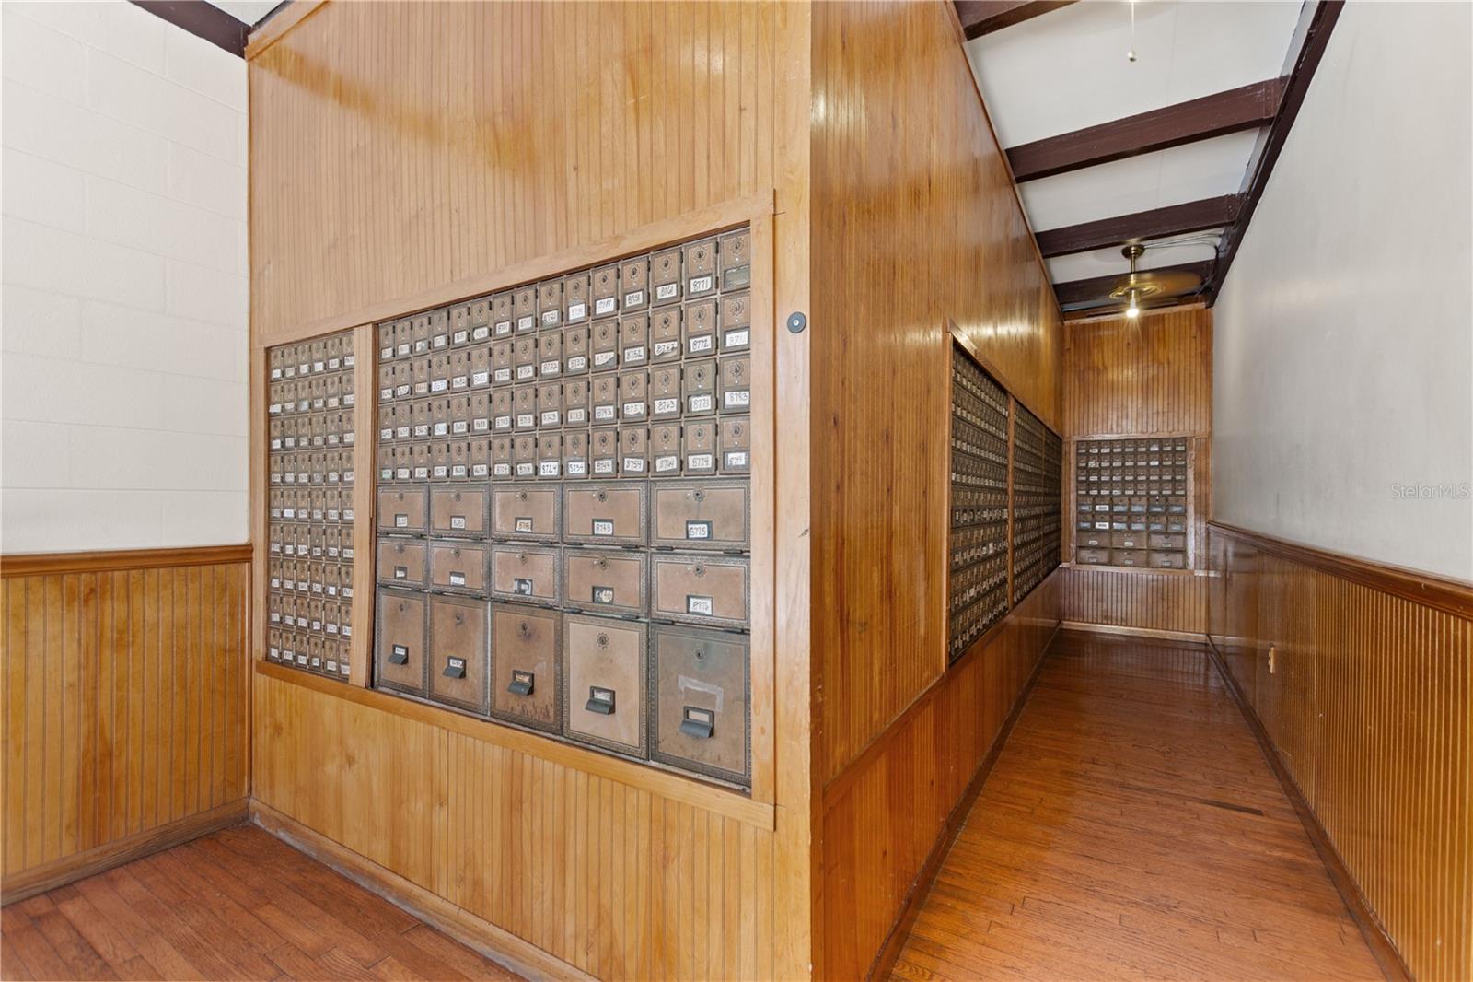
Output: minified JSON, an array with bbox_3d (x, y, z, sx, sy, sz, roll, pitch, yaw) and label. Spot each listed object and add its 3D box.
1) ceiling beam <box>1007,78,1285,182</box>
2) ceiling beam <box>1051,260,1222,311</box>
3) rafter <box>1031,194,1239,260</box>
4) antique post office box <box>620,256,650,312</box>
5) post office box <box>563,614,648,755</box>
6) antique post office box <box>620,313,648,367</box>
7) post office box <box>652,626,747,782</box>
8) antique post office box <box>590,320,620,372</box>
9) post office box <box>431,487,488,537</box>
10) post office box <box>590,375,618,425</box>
[{"bbox_3d":[1.938,-1.732,2.991,1.080,0.175,0.080,0,0,31],"label":"ceiling beam"},{"bbox_3d":[3.245,-1.693,5.055,1.080,0.175,0.080,0,0,31],"label":"ceiling beam"},{"bbox_3d":[2.822,-1.863,4.391,1.220,0.185,0.085,1,0,32],"label":"rafter"},{"bbox_3d":[-0.215,-0.465,1.414,0.087,0.121,0.073,-1,-1,31],"label":"antique post office box"},{"bbox_3d":[-0.302,0.441,1.431,0.268,0.303,0.090,-1,-1,31],"label":"post office box"},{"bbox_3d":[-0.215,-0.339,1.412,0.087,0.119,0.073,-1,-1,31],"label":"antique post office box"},{"bbox_3d":[-0.054,0.439,1.302,0.260,0.295,0.080,0,0,31],"label":"post office box"},{"bbox_3d":[-0.288,-0.333,1.432,0.085,0.121,0.060,0,0,31],"label":"antique post office box"},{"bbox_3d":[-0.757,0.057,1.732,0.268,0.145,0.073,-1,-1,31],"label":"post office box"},{"bbox_3d":[-0.288,-0.211,1.432,0.085,0.121,0.060,0,0,31],"label":"post office box"}]

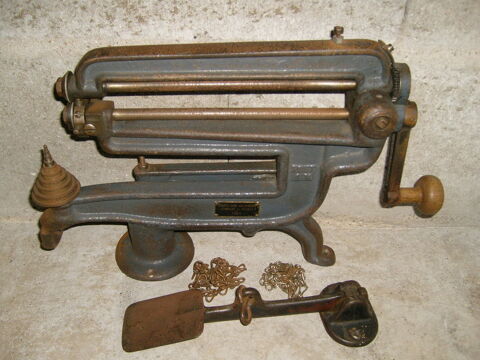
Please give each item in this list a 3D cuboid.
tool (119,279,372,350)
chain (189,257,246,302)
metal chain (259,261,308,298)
[{"bbox_3d":[0.012,0.156,0.588,0.292,0.044,0.098,-1,31,-1],"label":"tool"},{"bbox_3d":[-0.031,0.133,0.653,0.080,0.018,0.078,0,30,0],"label":"chain"},{"bbox_3d":[0.059,0.134,0.653,0.068,0.016,0.062,0,30,0],"label":"metal chain"}]

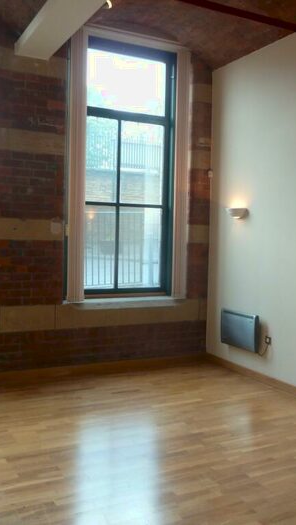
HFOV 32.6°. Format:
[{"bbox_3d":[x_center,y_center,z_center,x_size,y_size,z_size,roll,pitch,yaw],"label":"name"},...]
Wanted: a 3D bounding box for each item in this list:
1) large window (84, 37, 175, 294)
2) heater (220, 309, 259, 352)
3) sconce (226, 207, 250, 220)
[{"bbox_3d":[-0.267,-1.136,6.311,1.419,3.107,0.150,0,2,-26],"label":"large window"},{"bbox_3d":[1.048,0.784,5.845,0.085,0.400,0.654,0,2,-26],"label":"heater"},{"bbox_3d":[1.013,-0.564,5.882,0.132,0.129,0.308,0,2,-26],"label":"sconce"}]

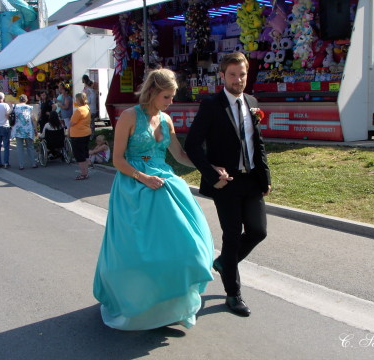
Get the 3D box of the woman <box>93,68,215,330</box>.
[{"bbox_3d":[-0.230,0.093,3.838,0.760,1.700,0.760,-4,9,-27],"label":"woman"}]

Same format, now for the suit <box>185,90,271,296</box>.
[{"bbox_3d":[0.280,0.097,4.030,0.580,1.460,0.550,-4,9,-27],"label":"suit"}]

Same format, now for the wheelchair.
[{"bbox_3d":[-3.220,-0.786,13.265,0.660,0.920,0.950,-3,8,-19],"label":"wheelchair"}]

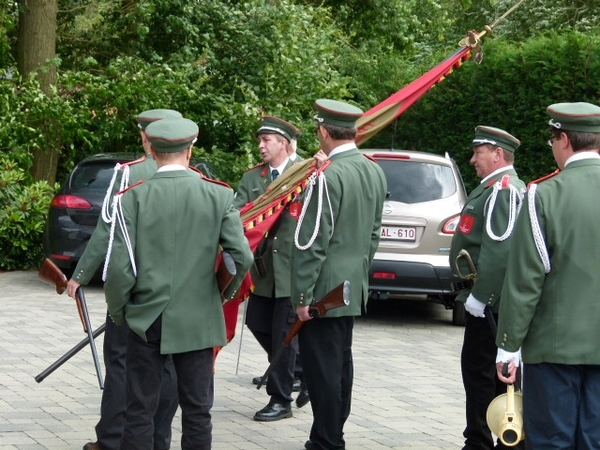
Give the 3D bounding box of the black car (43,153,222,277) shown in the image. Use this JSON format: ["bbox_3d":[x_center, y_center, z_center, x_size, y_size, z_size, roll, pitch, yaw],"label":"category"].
[{"bbox_3d":[-1.635,-0.109,18.988,1.780,1.510,4.330,3,3,11],"label":"black car"}]

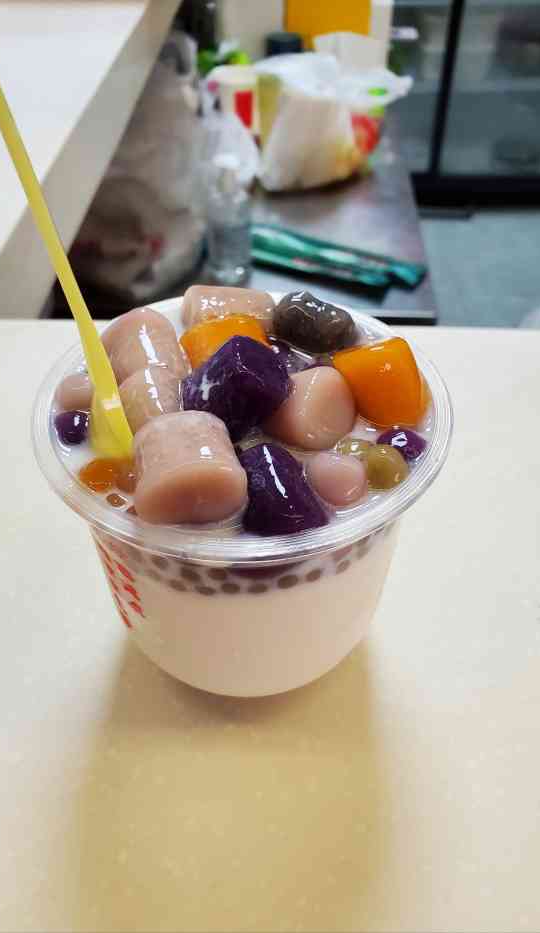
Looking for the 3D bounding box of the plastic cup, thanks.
[{"bbox_3d":[-0.007,0.012,0.230,0.117,0.089,0.117,0,45,0],"label":"plastic cup"}]

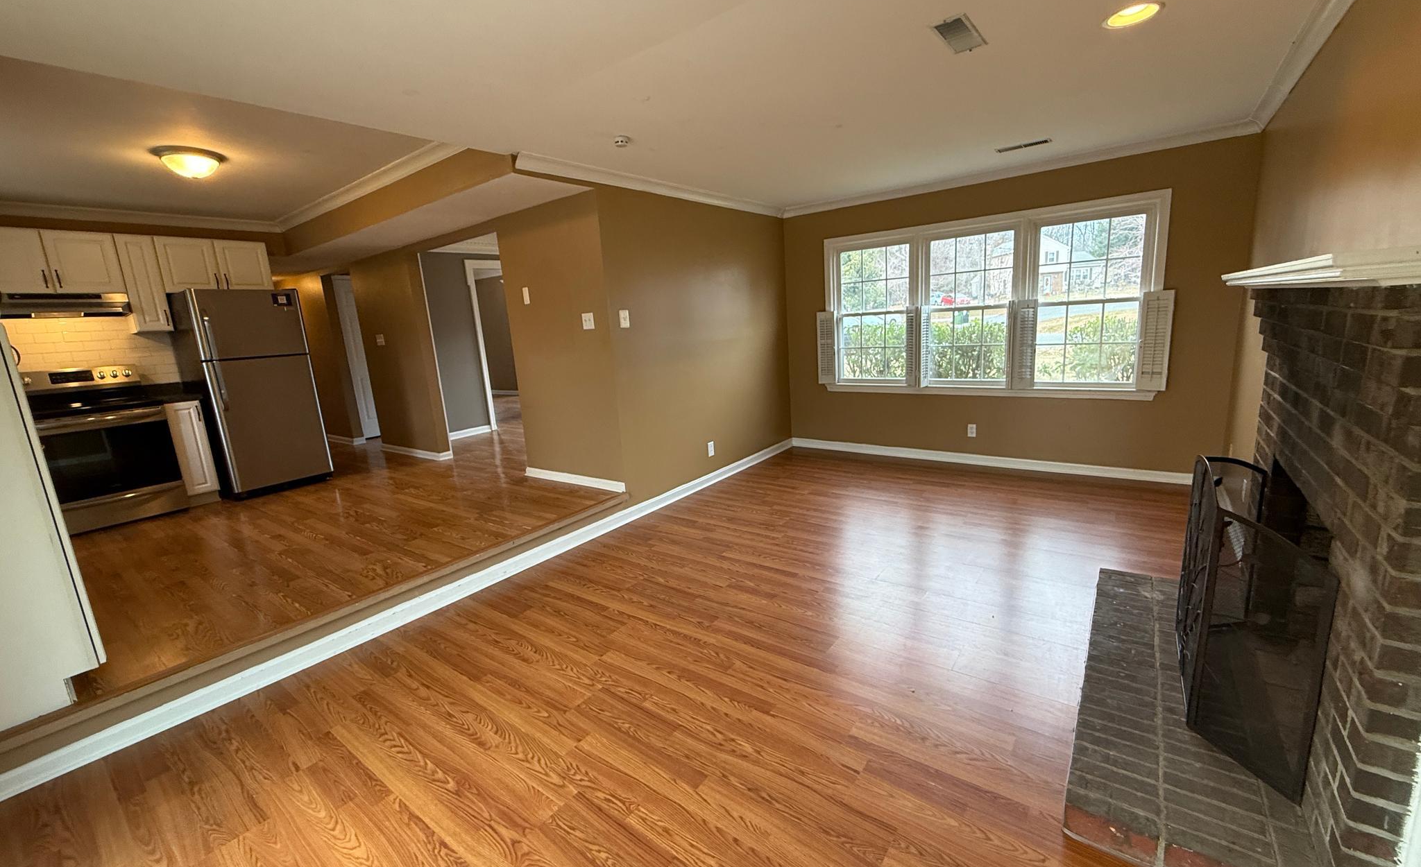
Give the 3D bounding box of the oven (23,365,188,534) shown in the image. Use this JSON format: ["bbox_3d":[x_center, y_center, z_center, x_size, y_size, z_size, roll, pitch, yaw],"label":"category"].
[{"bbox_3d":[-4.682,0.092,4.383,0.700,1.160,0.760,5,14,37],"label":"oven"}]

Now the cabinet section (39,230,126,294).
[{"bbox_3d":[-4.906,-1.312,4.489,0.320,0.453,0.383,5,14,36],"label":"cabinet section"}]

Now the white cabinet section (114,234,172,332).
[{"bbox_3d":[-4.714,-1.221,4.759,0.320,0.758,0.222,5,14,36],"label":"white cabinet section"}]

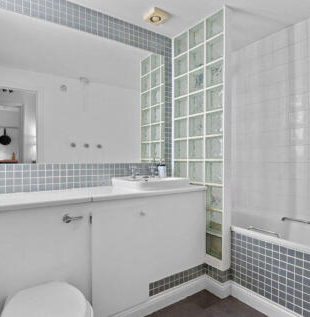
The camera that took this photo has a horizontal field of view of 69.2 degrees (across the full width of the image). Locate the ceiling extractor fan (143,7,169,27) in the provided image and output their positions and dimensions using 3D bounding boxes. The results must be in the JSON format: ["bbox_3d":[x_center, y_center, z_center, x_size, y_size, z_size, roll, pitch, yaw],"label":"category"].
[{"bbox_3d":[0.013,-1.184,1.890,0.155,0.035,0.155,1,-1,-39],"label":"ceiling extractor fan"}]

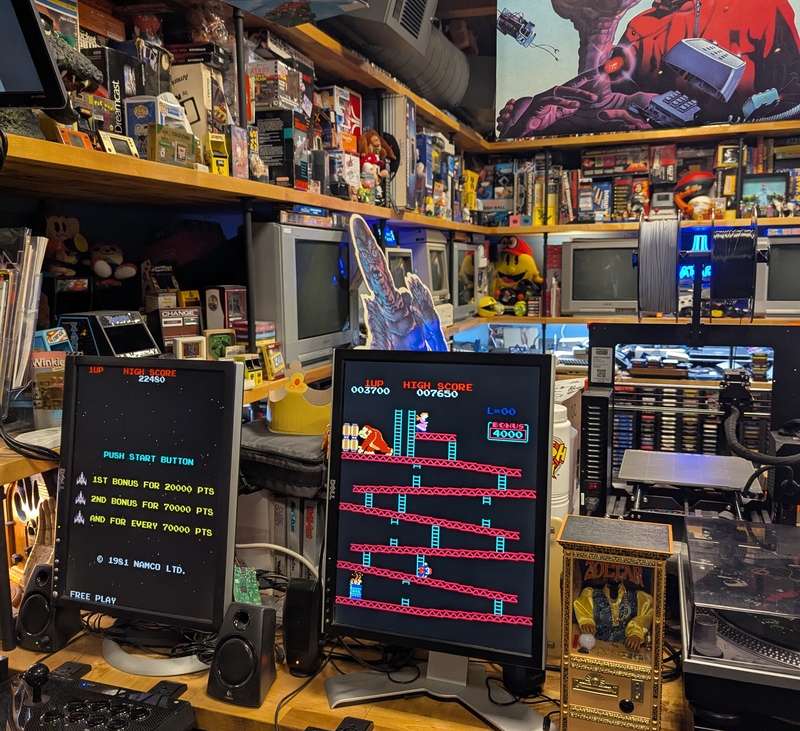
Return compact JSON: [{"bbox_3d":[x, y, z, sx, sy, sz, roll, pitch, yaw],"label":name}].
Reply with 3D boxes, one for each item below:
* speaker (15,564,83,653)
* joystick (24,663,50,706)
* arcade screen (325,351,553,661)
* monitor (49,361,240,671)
[{"bbox_3d":[-0.655,0.439,1.374,0.097,0.143,0.092,2,9,22],"label":"speaker"},{"bbox_3d":[-0.554,0.487,1.129,0.037,0.061,0.037,2,8,19],"label":"joystick"},{"bbox_3d":[0.061,0.203,1.129,0.345,0.442,0.060,2,-2,20],"label":"arcade screen"},{"bbox_3d":[-0.428,0.243,1.281,0.345,0.515,0.200,2,9,20],"label":"monitor"}]

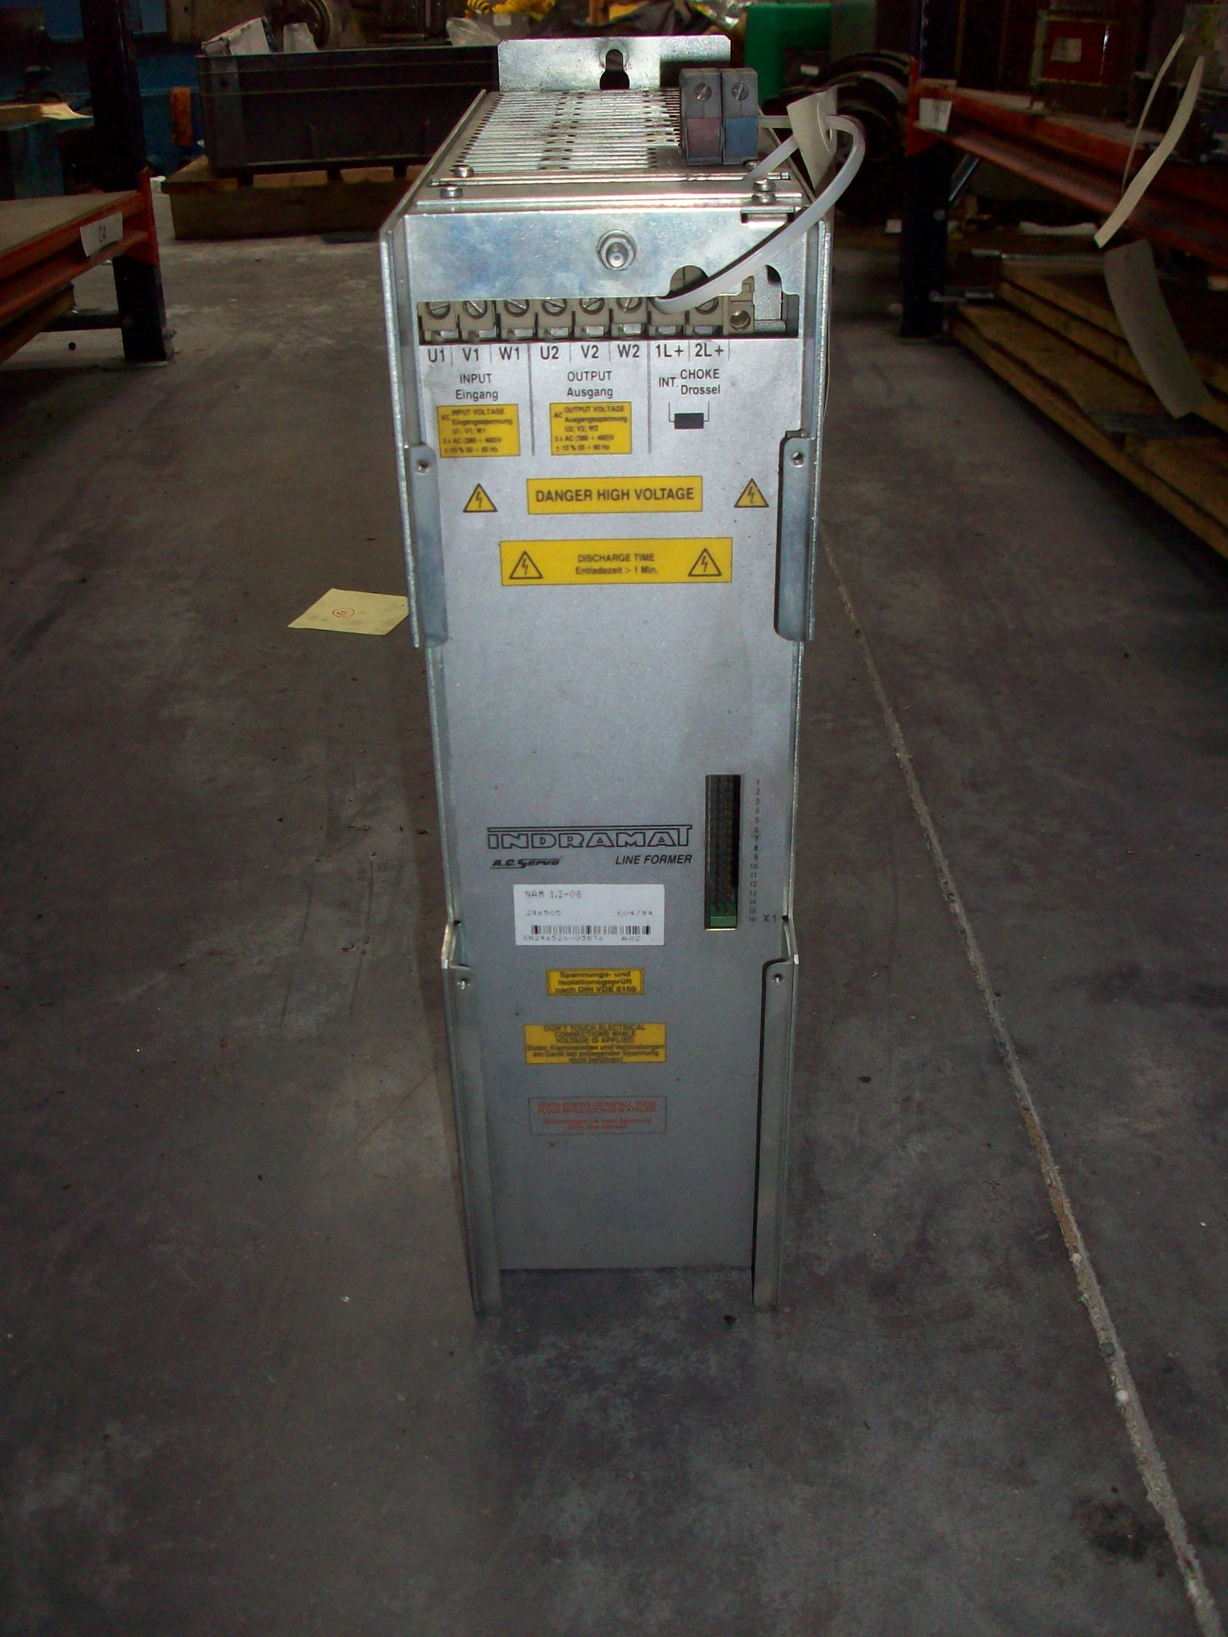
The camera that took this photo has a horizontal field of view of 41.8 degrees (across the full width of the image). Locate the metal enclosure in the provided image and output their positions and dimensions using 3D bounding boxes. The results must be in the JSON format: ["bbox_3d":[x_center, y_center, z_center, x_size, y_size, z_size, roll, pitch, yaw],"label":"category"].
[{"bbox_3d":[0.002,-0.074,0.627,0.111,0.396,0.328,-1,30,1],"label":"metal enclosure"}]

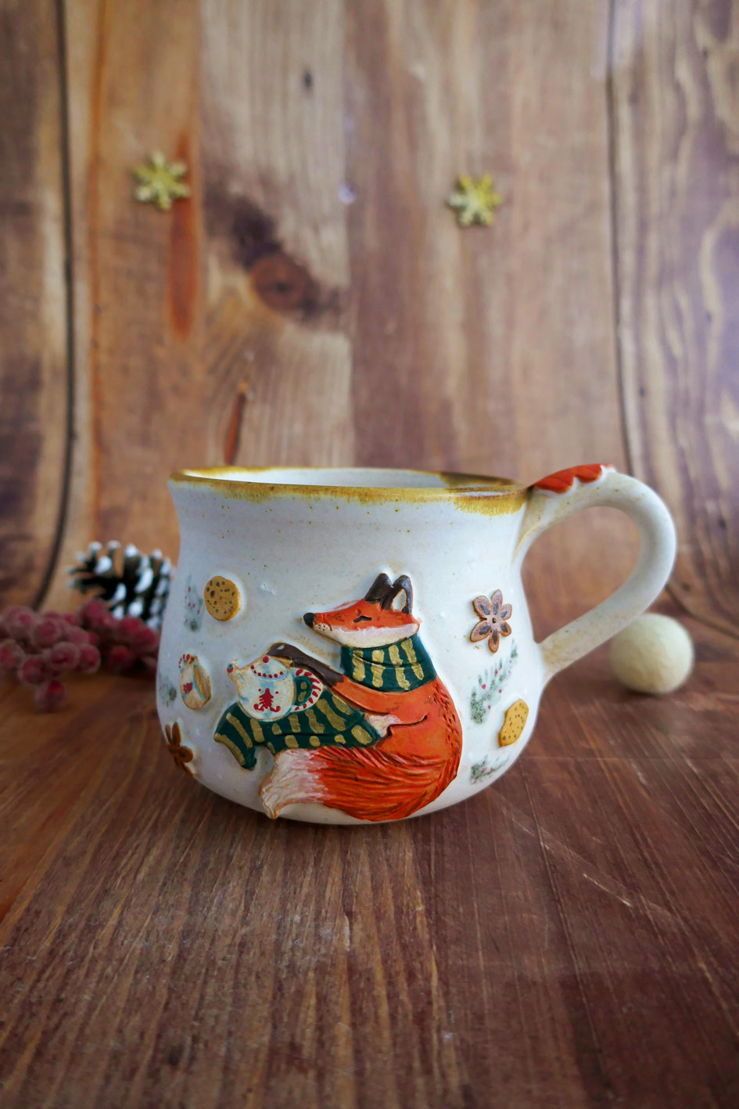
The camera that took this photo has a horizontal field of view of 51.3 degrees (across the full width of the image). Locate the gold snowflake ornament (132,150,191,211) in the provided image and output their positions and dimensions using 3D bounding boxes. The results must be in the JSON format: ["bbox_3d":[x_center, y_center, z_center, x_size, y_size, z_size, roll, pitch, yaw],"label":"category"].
[{"bbox_3d":[-0.126,-0.226,0.465,0.035,0.035,0.005,-1,1,0],"label":"gold snowflake ornament"}]

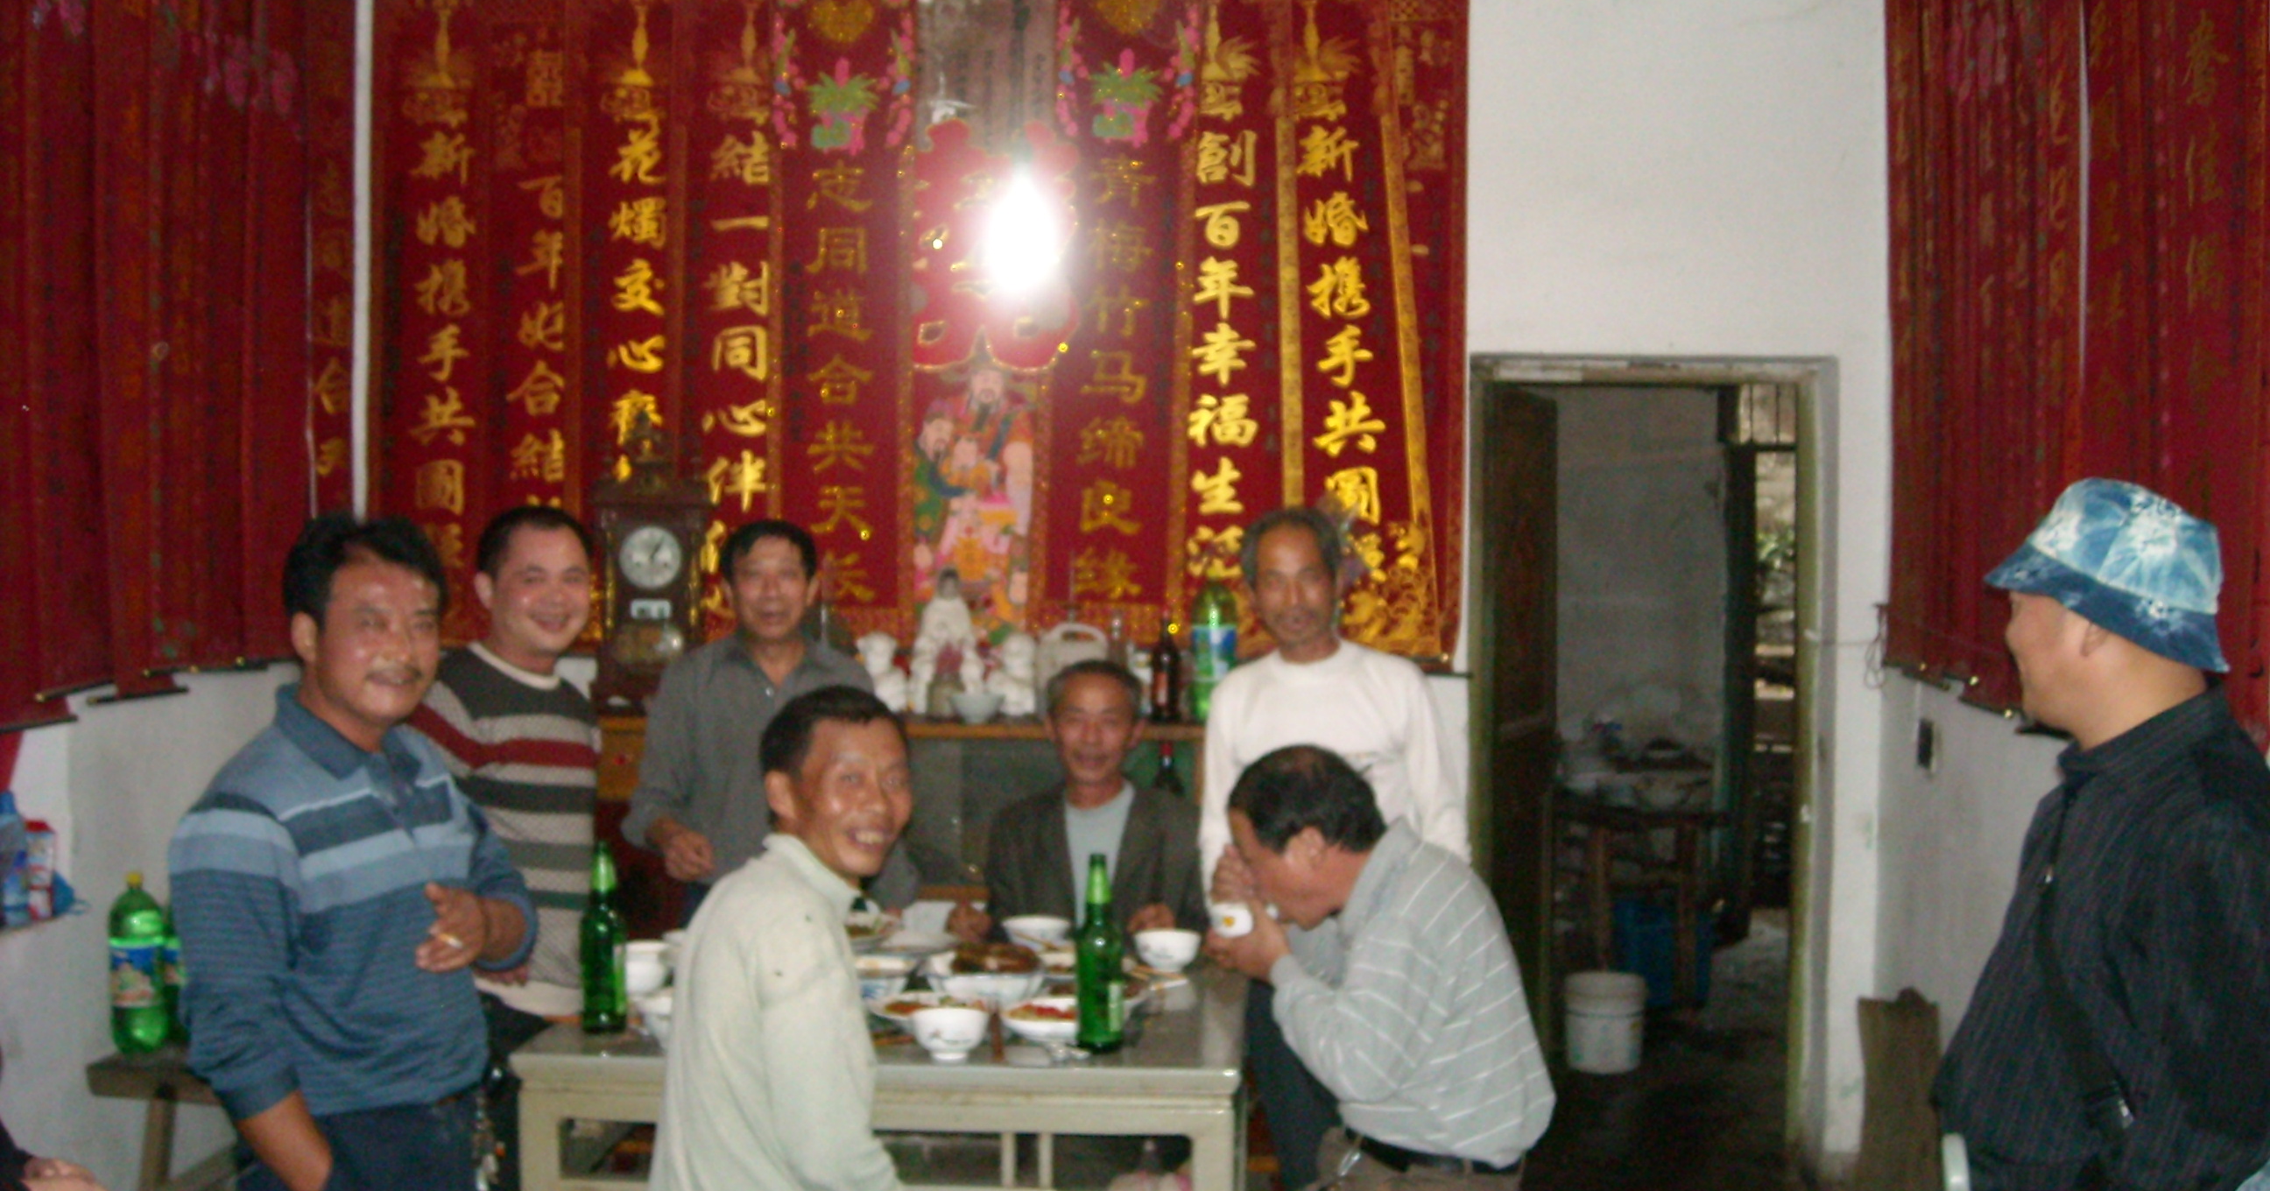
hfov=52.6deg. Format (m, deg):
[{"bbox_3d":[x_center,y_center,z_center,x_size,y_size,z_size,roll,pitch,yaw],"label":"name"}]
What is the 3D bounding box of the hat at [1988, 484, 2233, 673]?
[{"bbox_3d":[0.994,-0.026,2.340,0.272,0.140,0.250,28,19,34],"label":"hat"}]

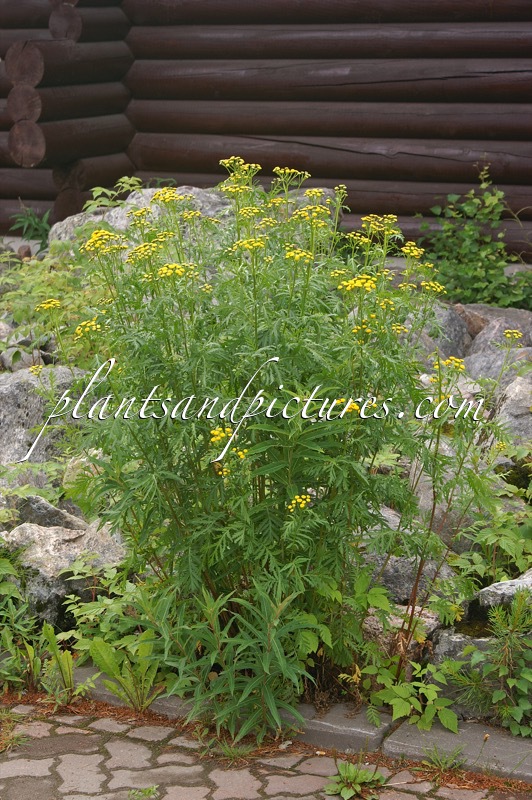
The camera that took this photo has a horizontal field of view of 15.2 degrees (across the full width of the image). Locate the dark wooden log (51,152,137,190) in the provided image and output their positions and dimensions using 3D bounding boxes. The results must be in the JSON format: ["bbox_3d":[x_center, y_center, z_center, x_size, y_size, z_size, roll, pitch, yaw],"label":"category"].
[{"bbox_3d":[-0.990,-1.302,11.508,0.210,0.215,0.707,4,11,20],"label":"dark wooden log"}]

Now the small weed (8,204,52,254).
[{"bbox_3d":[-1.273,-0.921,10.800,0.230,0.260,0.200,0,10,0],"label":"small weed"}]

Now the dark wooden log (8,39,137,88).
[{"bbox_3d":[-1.098,-1.912,11.291,0.240,0.245,1.188,4,11,20],"label":"dark wooden log"}]

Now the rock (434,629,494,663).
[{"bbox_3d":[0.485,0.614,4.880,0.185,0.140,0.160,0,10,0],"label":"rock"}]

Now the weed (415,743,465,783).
[{"bbox_3d":[0.391,0.814,4.480,0.115,0.070,0.100,0,10,0],"label":"weed"}]

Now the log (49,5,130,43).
[{"bbox_3d":[-1.011,-2.167,11.525,0.210,0.215,0.671,4,11,20],"label":"log"}]

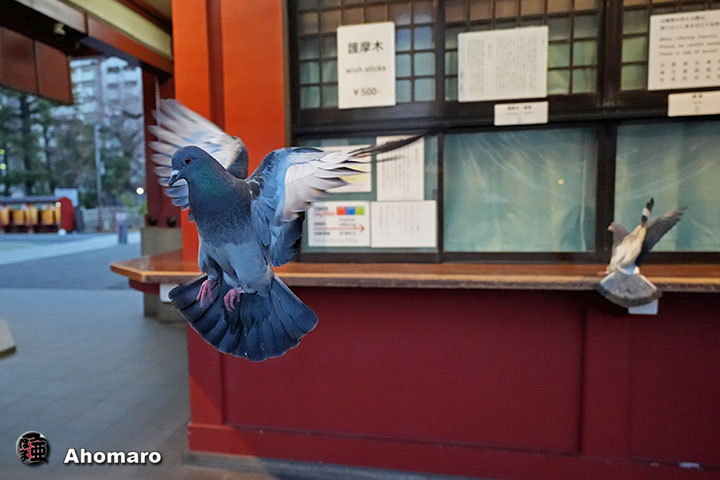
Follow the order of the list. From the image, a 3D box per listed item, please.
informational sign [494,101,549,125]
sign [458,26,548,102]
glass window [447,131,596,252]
[{"bbox_3d":[0.688,-0.537,1.704,0.217,0.089,0.010,0,3,9],"label":"informational sign"},{"bbox_3d":[0.610,-0.747,1.710,0.364,0.291,0.010,0,3,9],"label":"sign"},{"bbox_3d":[0.692,-0.211,1.752,0.633,0.529,0.030,0,3,9],"label":"glass window"}]

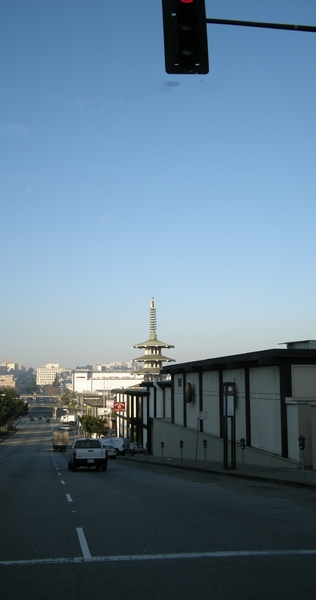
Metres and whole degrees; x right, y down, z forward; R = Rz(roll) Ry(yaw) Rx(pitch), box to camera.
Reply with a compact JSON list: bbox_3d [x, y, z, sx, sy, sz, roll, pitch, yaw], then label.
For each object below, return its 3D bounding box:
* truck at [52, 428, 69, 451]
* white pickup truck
[{"bbox_3d":[-14.286,20.806,94.658,2.270,2.820,6.400,1,-10,-9],"label":"truck"},{"bbox_3d":[-3.959,8.710,36.190,1.850,1.750,5.200,1,-13,-10],"label":"white pickup truck"}]

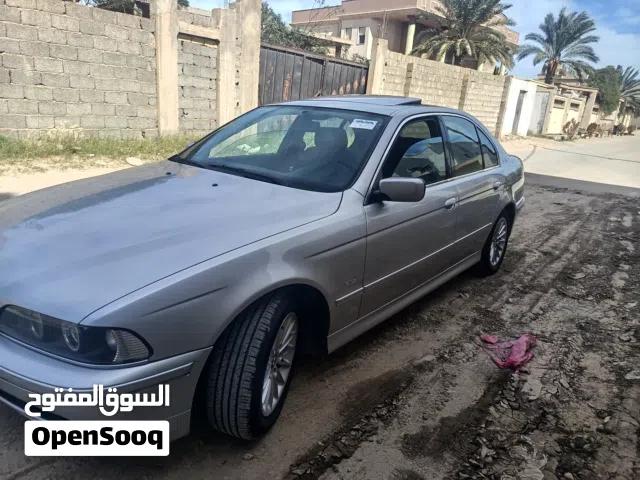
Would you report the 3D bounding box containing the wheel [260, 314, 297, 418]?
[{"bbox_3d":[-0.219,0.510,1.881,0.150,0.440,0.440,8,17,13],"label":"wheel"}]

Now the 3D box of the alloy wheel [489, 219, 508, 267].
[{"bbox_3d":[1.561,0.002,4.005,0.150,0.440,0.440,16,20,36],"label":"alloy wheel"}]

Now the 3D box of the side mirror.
[{"bbox_3d":[0.399,-0.244,2.155,0.220,0.130,0.120,16,20,36],"label":"side mirror"}]

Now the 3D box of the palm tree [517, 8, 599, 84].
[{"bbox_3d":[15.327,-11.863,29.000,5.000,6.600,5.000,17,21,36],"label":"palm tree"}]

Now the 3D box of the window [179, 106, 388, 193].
[{"bbox_3d":[-0.278,-0.615,2.700,1.430,0.150,0.840,16,48,36],"label":"window"}]

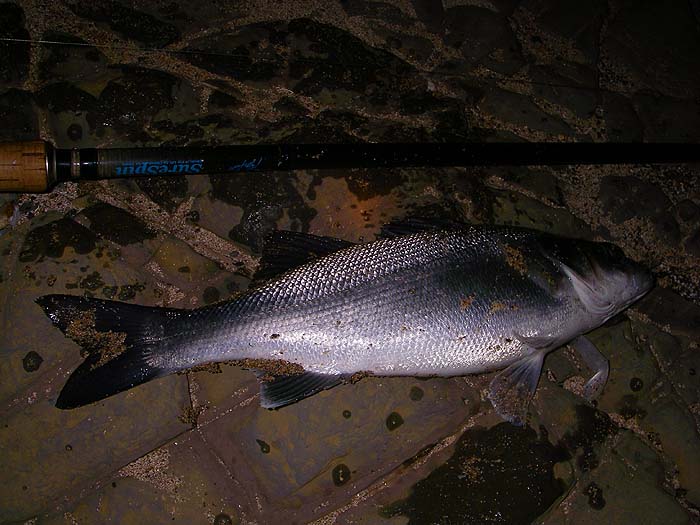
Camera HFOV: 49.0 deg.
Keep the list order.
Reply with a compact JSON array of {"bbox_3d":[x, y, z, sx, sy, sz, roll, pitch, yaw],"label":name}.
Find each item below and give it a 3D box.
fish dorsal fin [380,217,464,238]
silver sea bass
[{"bbox_3d":[0.059,-0.028,0.634,0.072,0.012,0.024,-9,65,-4],"label":"fish dorsal fin"},{"bbox_3d":[0.003,0.049,0.599,0.492,0.066,0.177,-6,65,-3],"label":"silver sea bass"}]

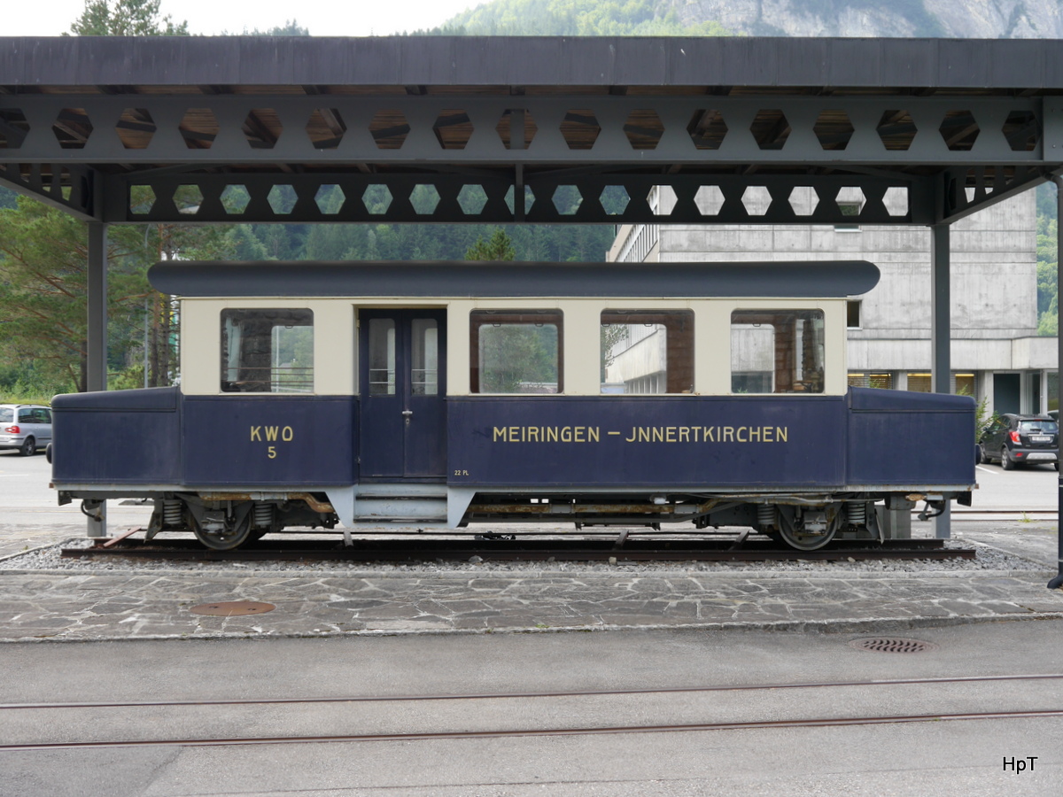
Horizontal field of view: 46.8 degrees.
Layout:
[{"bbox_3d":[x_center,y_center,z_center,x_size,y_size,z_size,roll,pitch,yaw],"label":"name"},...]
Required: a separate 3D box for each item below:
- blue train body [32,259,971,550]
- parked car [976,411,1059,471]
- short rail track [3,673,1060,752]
[{"bbox_3d":[-0.190,0.040,14.150,10.300,3.250,2.620,0,0,0],"label":"blue train body"},{"bbox_3d":[14.570,1.230,36.600,1.800,1.650,4.270,0,0,6],"label":"parked car"},{"bbox_3d":[0.190,1.930,7.490,7.300,0.110,1.140,0,0,-7],"label":"short rail track"}]

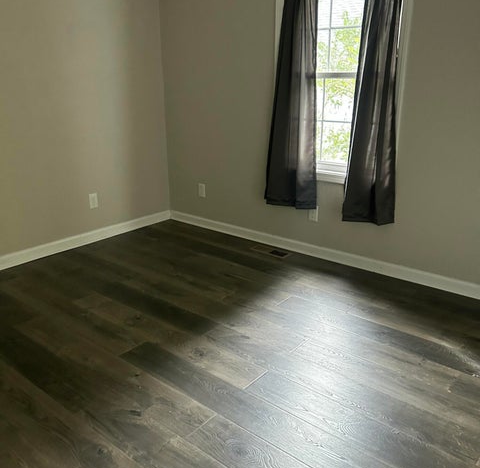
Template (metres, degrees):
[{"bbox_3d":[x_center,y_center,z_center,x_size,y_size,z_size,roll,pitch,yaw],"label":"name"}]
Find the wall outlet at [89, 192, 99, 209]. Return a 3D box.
[{"bbox_3d":[-1.180,-0.263,3.868,0.010,0.120,0.069,14,23,37],"label":"wall outlet"}]

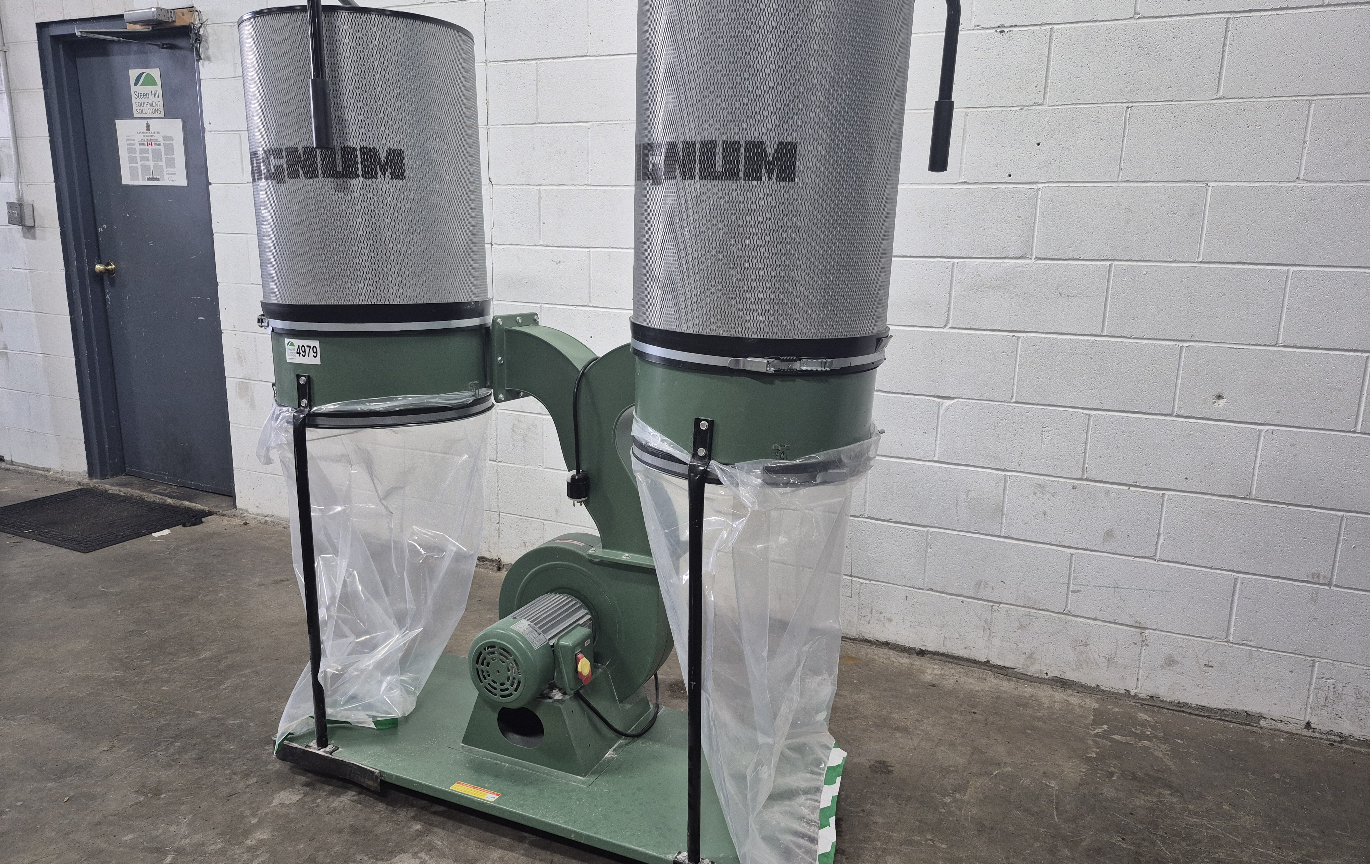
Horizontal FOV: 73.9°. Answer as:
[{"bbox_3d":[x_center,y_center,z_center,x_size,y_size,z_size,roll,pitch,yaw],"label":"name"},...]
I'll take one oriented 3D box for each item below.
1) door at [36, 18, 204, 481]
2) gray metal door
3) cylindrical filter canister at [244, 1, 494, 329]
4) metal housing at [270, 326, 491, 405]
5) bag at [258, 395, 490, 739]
[{"bbox_3d":[-2.422,-0.746,4.122,1.010,2.090,0.100,7,12,24],"label":"door"},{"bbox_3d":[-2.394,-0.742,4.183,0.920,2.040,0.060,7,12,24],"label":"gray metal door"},{"bbox_3d":[-0.709,-0.575,2.108,0.500,0.645,0.500,7,12,24],"label":"cylindrical filter canister"},{"bbox_3d":[-0.716,-0.168,2.187,0.485,0.185,0.485,7,12,24],"label":"metal housing"},{"bbox_3d":[-0.750,0.295,2.256,0.500,0.810,0.540,7,12,24],"label":"bag"}]

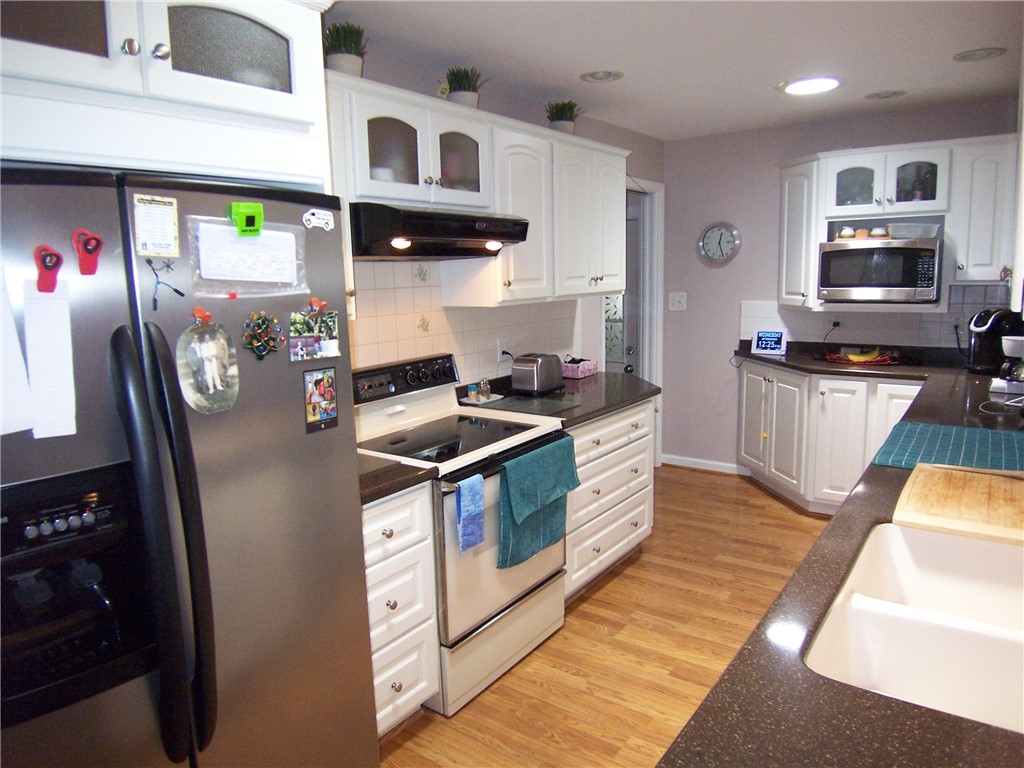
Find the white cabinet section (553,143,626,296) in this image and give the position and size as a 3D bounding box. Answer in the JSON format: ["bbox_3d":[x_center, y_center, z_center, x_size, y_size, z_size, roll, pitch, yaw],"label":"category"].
[{"bbox_3d":[0.298,-0.854,3.666,0.325,0.750,0.755,5,12,36],"label":"white cabinet section"}]

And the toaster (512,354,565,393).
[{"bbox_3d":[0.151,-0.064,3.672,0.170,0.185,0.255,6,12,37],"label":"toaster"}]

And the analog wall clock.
[{"bbox_3d":[1.496,-1.012,4.896,0.302,0.304,0.044,5,12,37],"label":"analog wall clock"}]

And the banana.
[{"bbox_3d":[2.162,-0.179,4.189,0.188,0.099,0.059,5,12,37],"label":"banana"}]

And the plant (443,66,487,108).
[{"bbox_3d":[-0.190,-1.209,2.834,0.153,0.208,0.153,-2,9,0],"label":"plant"}]

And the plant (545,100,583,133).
[{"bbox_3d":[0.272,-1.328,3.478,0.160,0.210,0.160,6,12,37],"label":"plant"}]

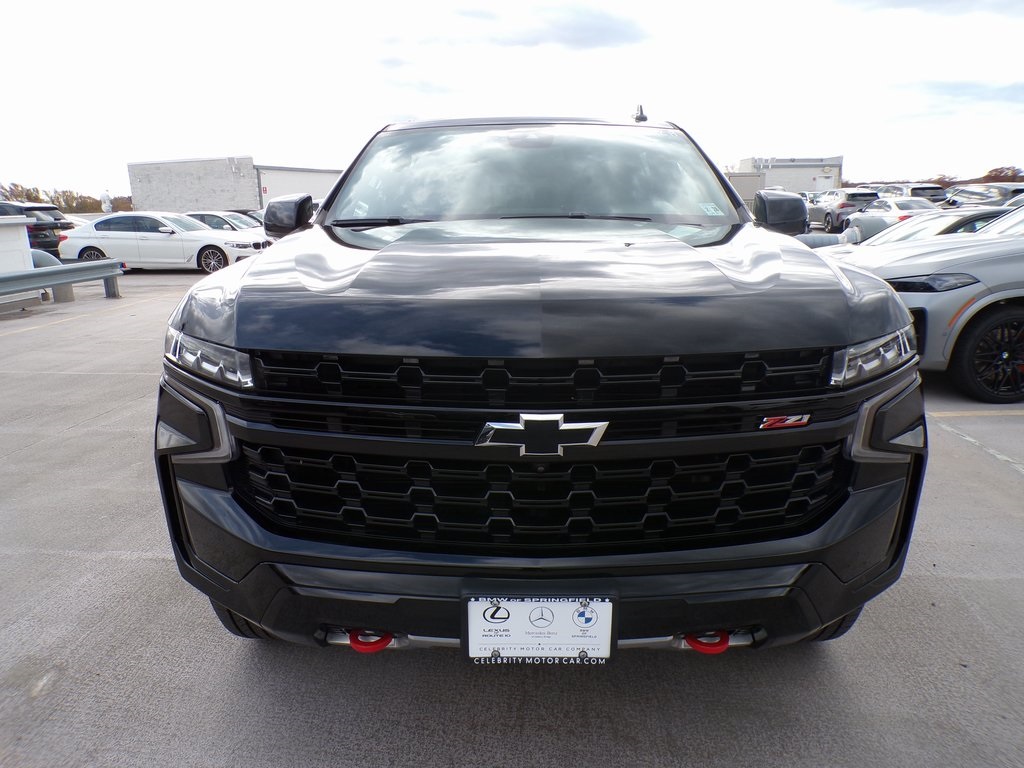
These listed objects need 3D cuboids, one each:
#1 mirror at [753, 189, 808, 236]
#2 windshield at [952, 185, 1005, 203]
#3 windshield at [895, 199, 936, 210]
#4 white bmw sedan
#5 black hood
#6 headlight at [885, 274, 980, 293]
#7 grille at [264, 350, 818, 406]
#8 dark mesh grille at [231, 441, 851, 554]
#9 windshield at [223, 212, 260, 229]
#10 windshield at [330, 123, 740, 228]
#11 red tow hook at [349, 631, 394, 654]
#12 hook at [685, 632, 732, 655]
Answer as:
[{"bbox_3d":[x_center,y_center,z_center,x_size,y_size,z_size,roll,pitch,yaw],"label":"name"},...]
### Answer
[{"bbox_3d":[1.153,-0.735,3.050,0.235,0.200,0.170,0,14,1],"label":"mirror"},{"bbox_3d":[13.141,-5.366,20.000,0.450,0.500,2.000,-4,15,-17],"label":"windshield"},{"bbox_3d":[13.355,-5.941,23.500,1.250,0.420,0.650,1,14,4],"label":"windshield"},{"bbox_3d":[-8.400,-3.500,17.475,4.940,1.480,1.870,1,14,5],"label":"white bmw sedan"},{"bbox_3d":[0.076,-0.323,2.033,1.740,0.250,1.380,0,14,1],"label":"black hood"},{"bbox_3d":[3.197,-0.783,5.450,0.500,0.150,0.420,-1,14,-6],"label":"headlight"},{"bbox_3d":[0.060,-0.022,1.454,1.215,0.100,0.150,0,14,1],"label":"grille"},{"bbox_3d":[0.059,0.240,1.479,1.300,0.215,0.160,0,14,1],"label":"dark mesh grille"},{"bbox_3d":[-7.620,-4.606,20.000,0.750,0.460,1.400,1,14,6],"label":"windshield"},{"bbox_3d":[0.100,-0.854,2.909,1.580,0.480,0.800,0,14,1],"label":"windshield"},{"bbox_3d":[-0.308,0.567,1.557,0.098,0.032,0.080,0,14,1],"label":"red tow hook"},{"bbox_3d":[0.429,0.567,1.557,0.098,0.032,0.080,0,14,1],"label":"hook"}]

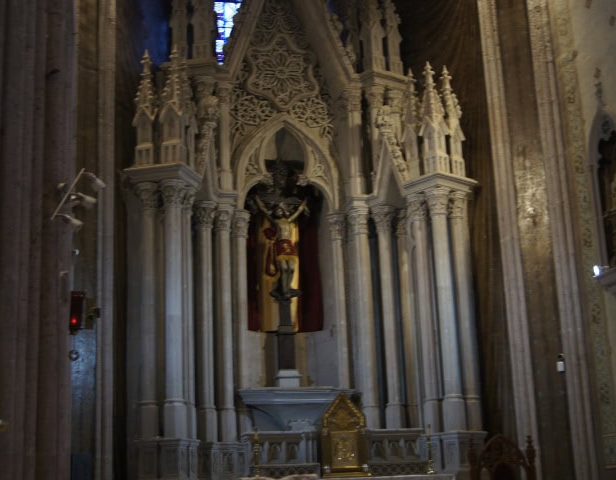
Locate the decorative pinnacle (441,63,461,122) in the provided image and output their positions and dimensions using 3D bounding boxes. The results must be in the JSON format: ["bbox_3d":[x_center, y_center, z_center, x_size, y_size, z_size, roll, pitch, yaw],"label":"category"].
[{"bbox_3d":[2.210,-2.289,14.033,0.249,0.964,0.249,1,-13,-16],"label":"decorative pinnacle"}]

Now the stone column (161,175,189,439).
[{"bbox_3d":[-1.783,0.857,11.993,0.333,3.496,0.333,1,-13,-16],"label":"stone column"}]

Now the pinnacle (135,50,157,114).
[{"bbox_3d":[-2.183,-2.146,12.098,0.222,0.866,0.222,-5,-13,11],"label":"pinnacle"}]

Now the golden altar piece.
[{"bbox_3d":[0.414,2.267,10.550,0.500,0.948,0.420,1,-13,-13],"label":"golden altar piece"}]

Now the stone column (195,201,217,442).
[{"bbox_3d":[-1.410,1.083,12.338,0.260,3.297,0.260,1,-13,-13],"label":"stone column"}]

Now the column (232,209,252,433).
[{"bbox_3d":[-0.960,1.168,13.502,0.240,3.395,0.240,1,-13,-16],"label":"column"}]

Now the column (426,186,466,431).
[{"bbox_3d":[1.862,0.893,12.151,0.301,3.275,0.301,-2,-13,0],"label":"column"}]

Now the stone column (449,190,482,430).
[{"bbox_3d":[2.319,0.995,13.285,0.251,3.587,0.251,1,-13,-16],"label":"stone column"}]

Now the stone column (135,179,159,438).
[{"bbox_3d":[-2.031,0.862,11.407,0.315,3.221,0.315,-5,-13,11],"label":"stone column"}]

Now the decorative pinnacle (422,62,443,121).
[{"bbox_3d":[1.748,-2.138,12.846,0.239,0.852,0.239,8,-16,-37],"label":"decorative pinnacle"}]

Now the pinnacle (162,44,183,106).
[{"bbox_3d":[-1.815,-2.229,12.049,0.205,0.781,0.205,-5,-13,11],"label":"pinnacle"}]

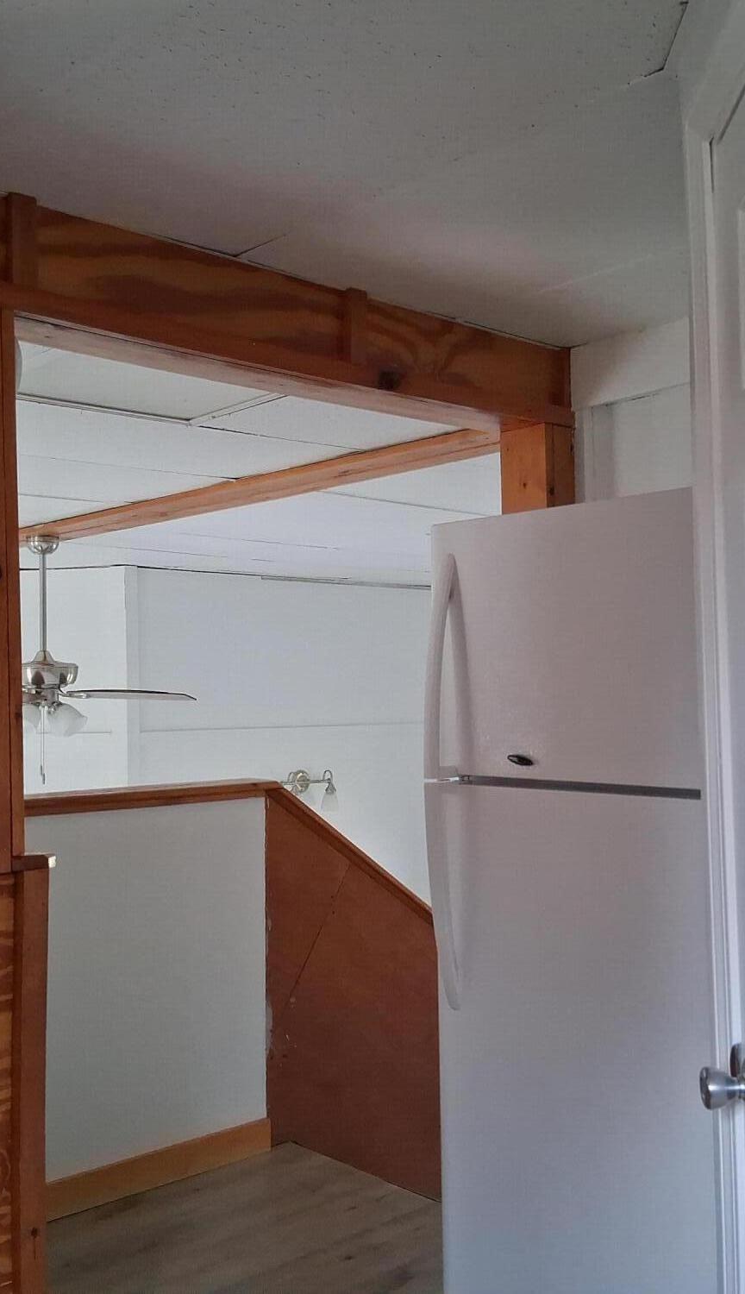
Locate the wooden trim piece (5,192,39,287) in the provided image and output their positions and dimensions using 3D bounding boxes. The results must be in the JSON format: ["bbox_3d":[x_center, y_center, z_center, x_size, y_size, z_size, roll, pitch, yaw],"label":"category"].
[{"bbox_3d":[-0.574,-0.661,2.124,0.043,0.151,0.020,1,-3,-43],"label":"wooden trim piece"}]

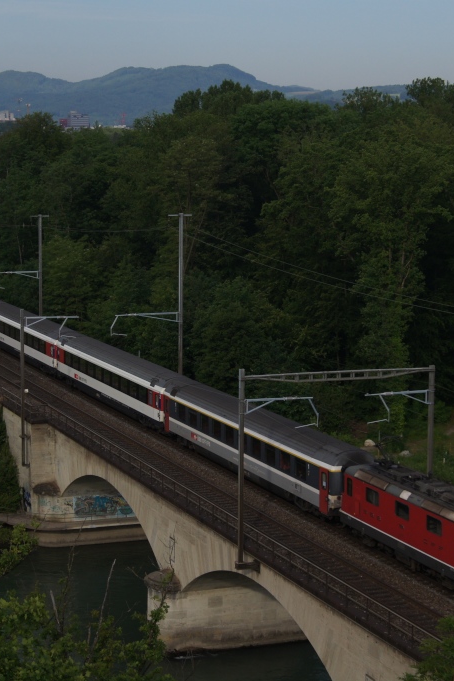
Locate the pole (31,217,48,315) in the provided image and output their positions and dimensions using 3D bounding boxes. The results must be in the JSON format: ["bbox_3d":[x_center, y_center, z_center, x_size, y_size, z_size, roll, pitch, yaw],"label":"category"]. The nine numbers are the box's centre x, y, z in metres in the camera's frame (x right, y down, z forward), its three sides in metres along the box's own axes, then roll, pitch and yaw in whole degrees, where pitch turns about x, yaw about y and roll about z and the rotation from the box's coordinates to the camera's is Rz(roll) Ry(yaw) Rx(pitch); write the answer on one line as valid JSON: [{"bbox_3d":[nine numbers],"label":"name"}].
[{"bbox_3d":[-19.092,-6.024,151.048,1.750,13.550,0.320,-3,8,-23],"label":"pole"}]

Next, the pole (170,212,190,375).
[{"bbox_3d":[-3.600,-2.055,116.560,1.850,15.850,0.320,-3,8,-23],"label":"pole"}]

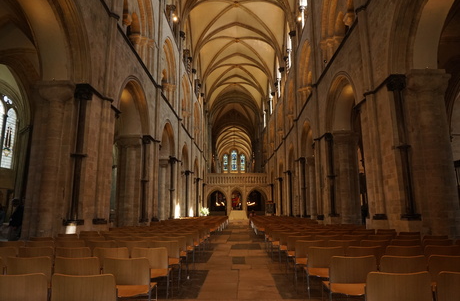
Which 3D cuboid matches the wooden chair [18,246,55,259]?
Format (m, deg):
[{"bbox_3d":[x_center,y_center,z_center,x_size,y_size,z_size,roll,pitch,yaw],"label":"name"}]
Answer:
[{"bbox_3d":[-2.807,1.847,4.624,0.525,0.775,0.540,-1,-12,2],"label":"wooden chair"}]

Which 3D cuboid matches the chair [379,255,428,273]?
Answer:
[{"bbox_3d":[1.927,1.598,3.551,0.525,0.775,0.540,0,-12,0],"label":"chair"}]

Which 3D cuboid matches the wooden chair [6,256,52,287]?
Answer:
[{"bbox_3d":[-2.147,1.595,3.458,0.500,0.810,0.530,-1,-12,2],"label":"wooden chair"}]

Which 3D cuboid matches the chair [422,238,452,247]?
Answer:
[{"bbox_3d":[3.639,1.987,5.498,0.525,0.775,0.540,0,-12,0],"label":"chair"}]

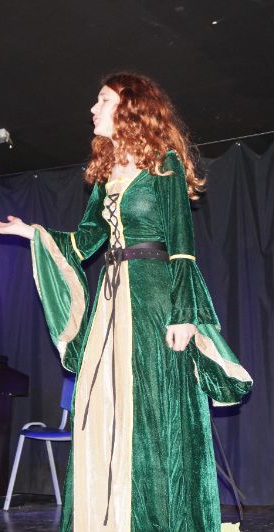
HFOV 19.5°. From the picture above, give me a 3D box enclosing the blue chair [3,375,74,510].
[{"bbox_3d":[-0.386,0.986,4.638,0.530,0.810,0.540,-8,-14,32],"label":"blue chair"}]

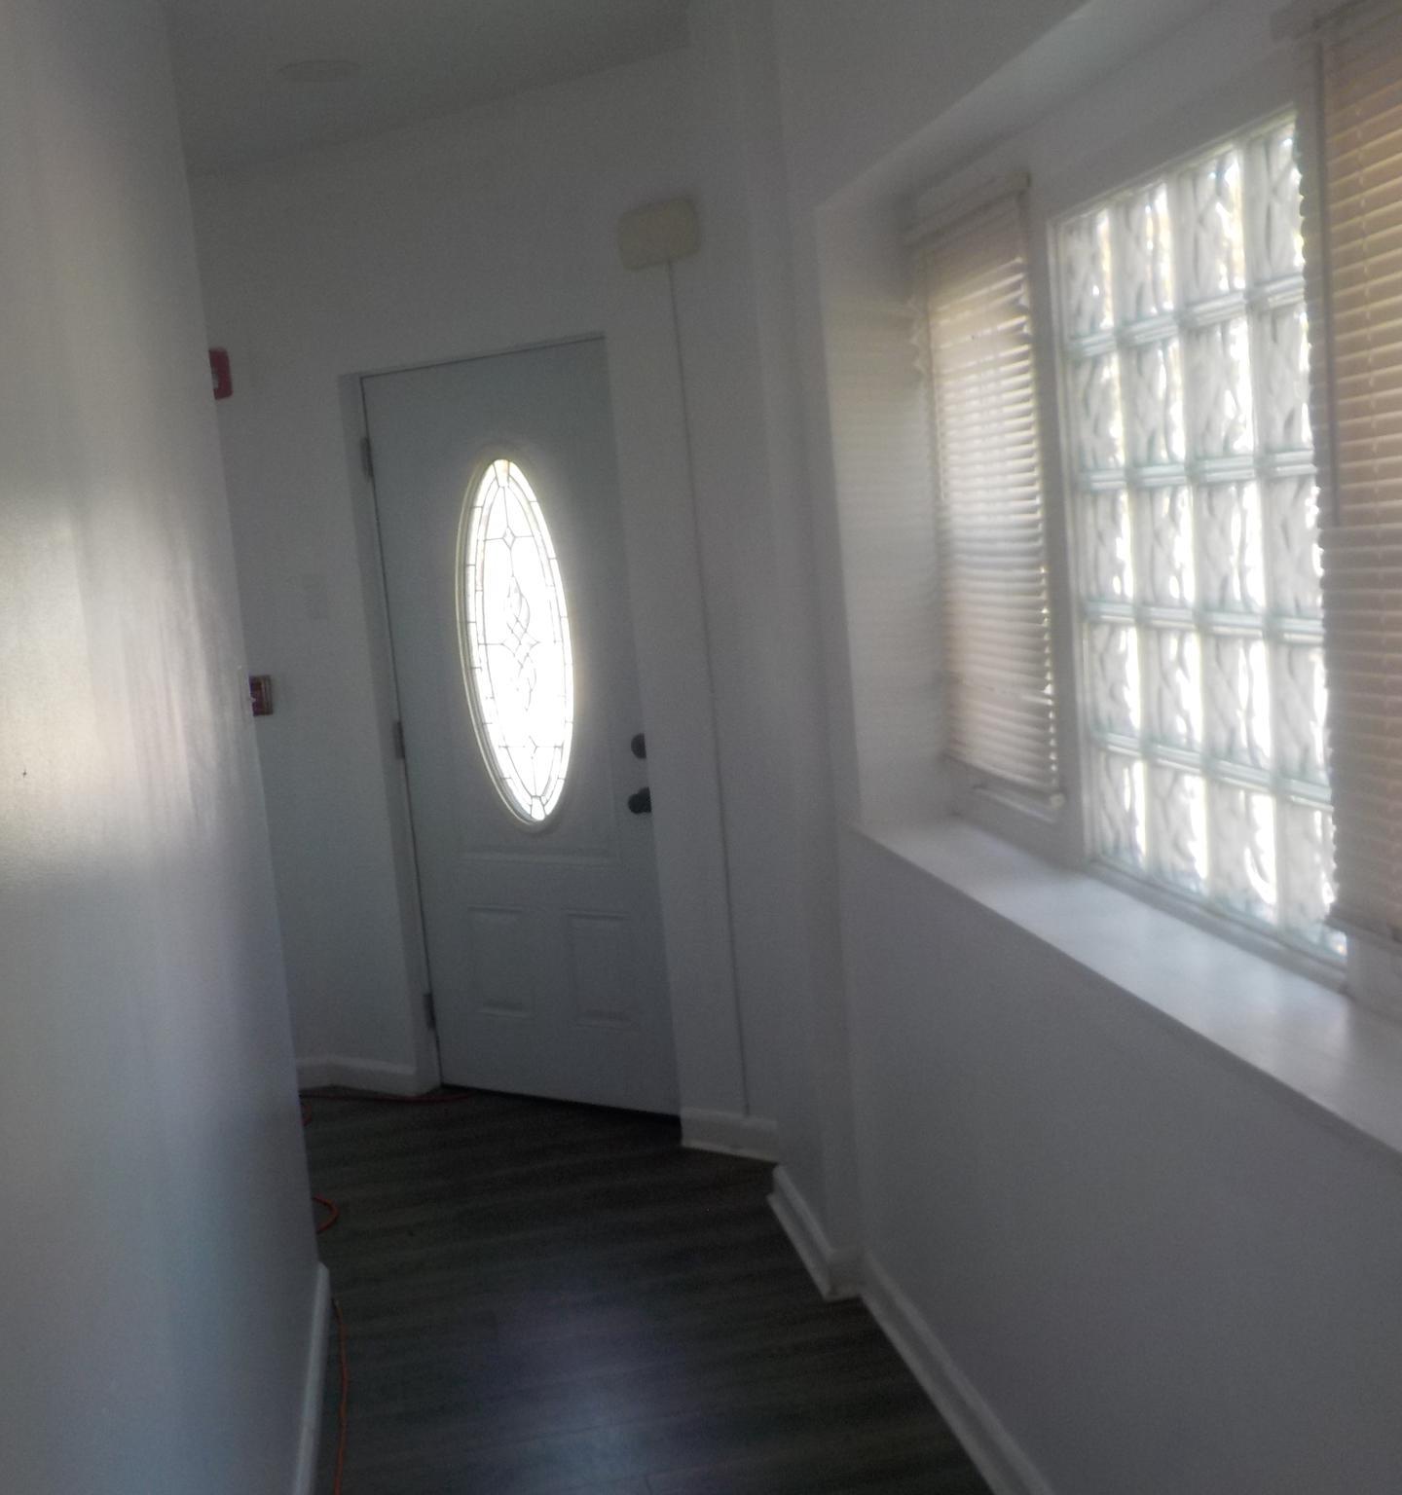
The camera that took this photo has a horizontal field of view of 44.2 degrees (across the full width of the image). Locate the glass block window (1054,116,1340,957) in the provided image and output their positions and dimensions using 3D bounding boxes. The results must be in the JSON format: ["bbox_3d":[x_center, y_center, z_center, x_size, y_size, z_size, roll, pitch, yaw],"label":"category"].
[{"bbox_3d":[0.686,-0.266,2.260,0.092,0.970,0.734,-7,8,-11],"label":"glass block window"}]

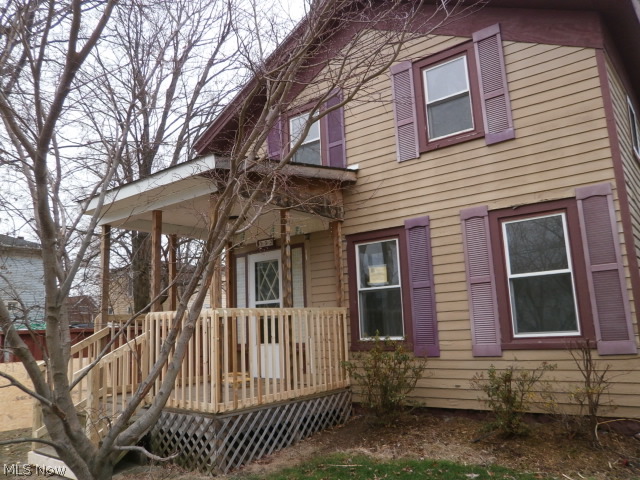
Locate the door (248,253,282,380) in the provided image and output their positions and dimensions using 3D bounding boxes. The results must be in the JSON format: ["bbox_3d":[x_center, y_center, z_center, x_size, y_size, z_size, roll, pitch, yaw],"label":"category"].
[{"bbox_3d":[-0.887,1.236,7.959,0.786,2.057,0.060,-10,-13,34],"label":"door"}]

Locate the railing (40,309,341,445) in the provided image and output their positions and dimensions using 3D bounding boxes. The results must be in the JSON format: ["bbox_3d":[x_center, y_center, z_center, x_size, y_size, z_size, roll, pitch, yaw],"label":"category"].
[{"bbox_3d":[-1.556,1.780,6.465,2.650,1.579,3.176,-11,-13,37],"label":"railing"}]

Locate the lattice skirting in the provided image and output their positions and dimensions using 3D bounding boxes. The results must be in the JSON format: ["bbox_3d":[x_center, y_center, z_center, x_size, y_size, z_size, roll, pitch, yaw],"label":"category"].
[{"bbox_3d":[-0.829,2.333,6.248,1.410,0.581,2.481,-11,-13,37],"label":"lattice skirting"}]

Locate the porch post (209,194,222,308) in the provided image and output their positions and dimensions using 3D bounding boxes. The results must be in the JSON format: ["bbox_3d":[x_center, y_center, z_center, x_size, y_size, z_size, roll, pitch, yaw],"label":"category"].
[{"bbox_3d":[-1.149,0.654,5.382,0.095,2.360,0.095,-11,-13,37],"label":"porch post"}]

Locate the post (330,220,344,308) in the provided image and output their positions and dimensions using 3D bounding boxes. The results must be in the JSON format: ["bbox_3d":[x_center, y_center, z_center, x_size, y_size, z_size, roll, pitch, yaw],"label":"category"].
[{"bbox_3d":[0.280,0.883,6.986,0.095,2.372,0.095,-11,-13,37],"label":"post"}]

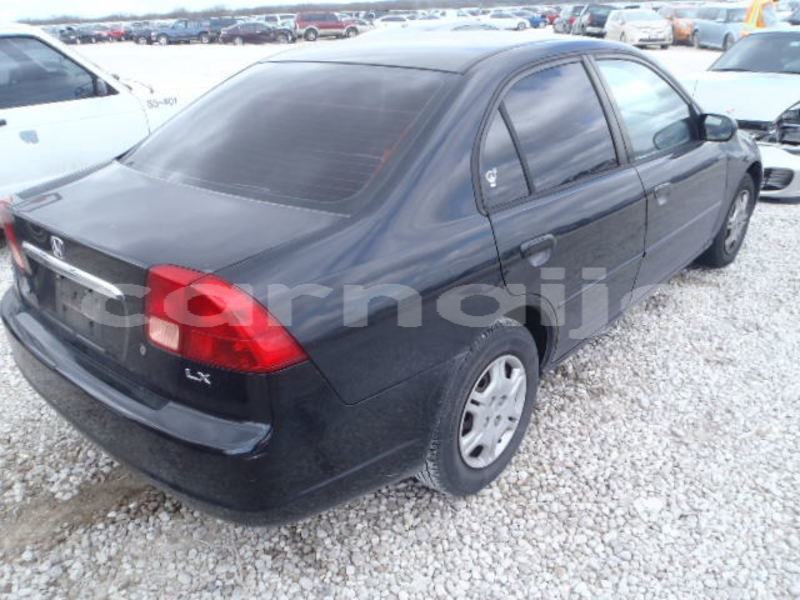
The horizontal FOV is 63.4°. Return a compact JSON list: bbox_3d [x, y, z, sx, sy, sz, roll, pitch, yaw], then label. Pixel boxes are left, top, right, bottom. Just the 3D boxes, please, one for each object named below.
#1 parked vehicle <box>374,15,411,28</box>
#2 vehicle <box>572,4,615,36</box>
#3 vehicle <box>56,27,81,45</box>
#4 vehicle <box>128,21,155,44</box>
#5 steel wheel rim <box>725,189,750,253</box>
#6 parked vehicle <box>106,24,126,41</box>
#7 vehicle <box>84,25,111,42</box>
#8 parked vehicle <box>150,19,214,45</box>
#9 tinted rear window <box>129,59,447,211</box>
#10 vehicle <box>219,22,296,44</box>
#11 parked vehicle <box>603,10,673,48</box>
[{"bbox_3d":[-0.442,-18.903,44.000,1.800,1.420,4.700,-4,24,-5],"label":"parked vehicle"},{"bbox_3d":[11.638,-16.764,38.596,1.830,1.680,4.600,-1,24,3],"label":"vehicle"},{"bbox_3d":[-28.260,-22.685,55.500,1.780,1.470,4.500,-2,24,0],"label":"vehicle"},{"bbox_3d":[-18.977,-20.658,50.043,4.500,1.580,1.800,-11,26,-20],"label":"vehicle"},{"bbox_3d":[2.007,-0.484,3.949,0.140,0.385,0.385,19,31,39],"label":"steel wheel rim"},{"bbox_3d":[-27.267,-25.635,62.141,1.750,1.460,4.400,-1,24,3],"label":"parked vehicle"},{"bbox_3d":[-27.218,-24.048,58.417,1.780,1.470,4.500,1,24,7],"label":"vehicle"},{"bbox_3d":[-14.789,-18.257,44.000,4.300,1.620,1.720,-11,26,-20],"label":"parked vehicle"},{"bbox_3d":[-0.414,-0.618,2.229,1.220,0.100,0.710,19,56,38],"label":"tinted rear window"},{"bbox_3d":[-9.416,-17.590,42.608,4.700,1.410,1.800,-7,24,-11],"label":"vehicle"},{"bbox_3d":[9.705,-11.106,26.468,1.750,1.490,4.460,-1,24,2],"label":"parked vehicle"}]

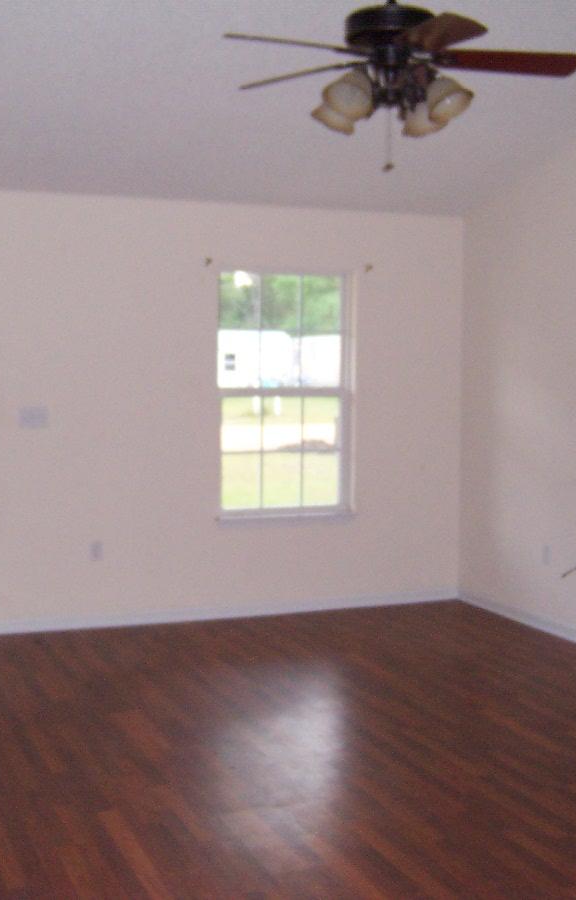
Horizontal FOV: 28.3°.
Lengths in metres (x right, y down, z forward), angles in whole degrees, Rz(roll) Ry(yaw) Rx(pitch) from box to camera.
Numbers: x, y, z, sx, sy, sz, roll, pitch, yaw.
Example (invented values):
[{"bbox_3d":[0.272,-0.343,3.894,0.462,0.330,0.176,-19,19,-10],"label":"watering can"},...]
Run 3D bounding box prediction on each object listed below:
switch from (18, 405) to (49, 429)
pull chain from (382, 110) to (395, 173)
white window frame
[{"bbox_3d":[-1.423,-0.181,6.415,0.162,0.116,0.012,-1,4,-21],"label":"switch"},{"bbox_3d":[0.344,-1.060,3.920,0.030,0.212,0.030,-1,4,-21],"label":"pull chain"},{"bbox_3d":[-0.018,-0.336,6.984,0.882,1.509,0.100,-1,4,-21],"label":"white window frame"}]

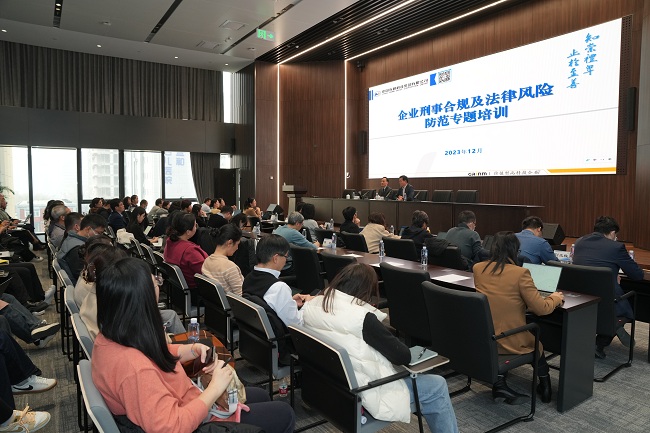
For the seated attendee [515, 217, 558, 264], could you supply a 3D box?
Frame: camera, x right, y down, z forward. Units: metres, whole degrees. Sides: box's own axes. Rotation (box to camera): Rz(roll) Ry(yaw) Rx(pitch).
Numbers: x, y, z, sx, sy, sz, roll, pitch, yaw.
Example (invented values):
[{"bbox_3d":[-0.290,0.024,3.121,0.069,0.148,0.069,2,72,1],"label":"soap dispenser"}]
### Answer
[{"bbox_3d":[2.306,0.644,4.971,0.850,1.280,0.540,-3,5,-38],"label":"seated attendee"}]

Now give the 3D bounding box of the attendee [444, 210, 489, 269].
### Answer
[{"bbox_3d":[1.997,0.577,5.905,0.800,1.310,0.560,-3,5,-35],"label":"attendee"}]

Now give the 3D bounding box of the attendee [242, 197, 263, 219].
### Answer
[{"bbox_3d":[-1.732,0.253,10.678,0.740,1.370,0.520,-2,4,-26],"label":"attendee"}]

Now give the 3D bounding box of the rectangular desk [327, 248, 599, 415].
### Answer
[{"bbox_3d":[1.014,0.943,4.765,0.580,0.750,3.440,-3,5,-35],"label":"rectangular desk"}]

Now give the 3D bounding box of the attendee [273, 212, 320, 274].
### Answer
[{"bbox_3d":[-0.345,0.588,5.885,0.800,1.290,0.550,-3,5,-35],"label":"attendee"}]

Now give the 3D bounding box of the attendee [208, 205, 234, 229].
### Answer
[{"bbox_3d":[-1.670,0.437,7.497,0.800,1.260,0.520,-2,5,-34],"label":"attendee"}]

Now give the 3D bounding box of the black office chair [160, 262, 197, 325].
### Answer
[{"bbox_3d":[-1.350,0.912,4.644,0.600,0.830,0.580,-3,5,-35],"label":"black office chair"}]

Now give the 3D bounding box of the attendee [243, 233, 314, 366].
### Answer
[{"bbox_3d":[-0.259,0.757,3.341,0.800,1.280,0.550,-3,5,-36],"label":"attendee"}]

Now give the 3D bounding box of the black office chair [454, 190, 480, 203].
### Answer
[{"bbox_3d":[3.103,-0.072,9.950,0.620,1.000,0.580,-3,5,-36],"label":"black office chair"}]

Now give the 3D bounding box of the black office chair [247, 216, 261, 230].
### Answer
[{"bbox_3d":[-1.369,0.462,9.632,0.600,0.940,0.580,-3,5,-39],"label":"black office chair"}]

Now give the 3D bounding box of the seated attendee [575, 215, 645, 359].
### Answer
[{"bbox_3d":[2.776,0.676,4.275,0.900,1.320,0.560,-3,5,-38],"label":"seated attendee"}]

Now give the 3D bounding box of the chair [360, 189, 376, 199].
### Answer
[{"bbox_3d":[1.092,-0.256,12.684,0.620,1.000,0.580,-3,5,-36],"label":"chair"}]

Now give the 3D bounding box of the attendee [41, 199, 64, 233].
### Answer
[{"bbox_3d":[-5.745,0.336,9.200,0.800,1.290,0.520,-3,5,-35],"label":"attendee"}]

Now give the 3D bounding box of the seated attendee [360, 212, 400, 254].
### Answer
[{"bbox_3d":[0.882,0.568,6.655,0.850,1.290,0.560,-2,4,-32],"label":"seated attendee"}]

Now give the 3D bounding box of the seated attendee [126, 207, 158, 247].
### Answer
[{"bbox_3d":[-2.838,0.498,6.957,0.780,1.310,0.520,-3,5,-35],"label":"seated attendee"}]

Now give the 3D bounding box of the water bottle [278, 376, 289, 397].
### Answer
[{"bbox_3d":[-0.326,1.348,3.427,0.064,0.155,0.064,-3,5,-36],"label":"water bottle"}]

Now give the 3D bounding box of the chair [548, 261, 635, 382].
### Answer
[{"bbox_3d":[2.486,0.898,4.090,0.630,0.975,0.585,-3,5,-36],"label":"chair"}]

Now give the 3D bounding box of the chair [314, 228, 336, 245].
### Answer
[{"bbox_3d":[0.261,0.653,7.096,0.600,0.940,0.570,-4,6,-42],"label":"chair"}]

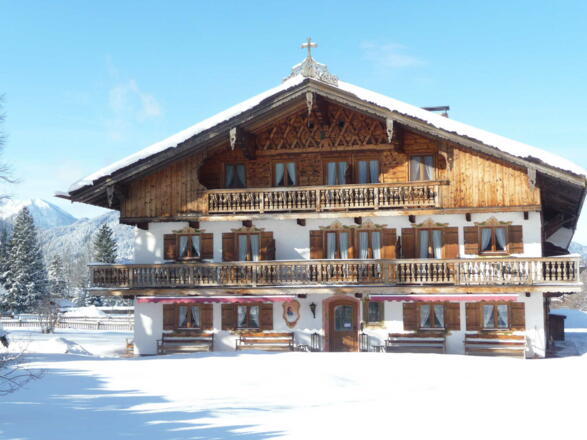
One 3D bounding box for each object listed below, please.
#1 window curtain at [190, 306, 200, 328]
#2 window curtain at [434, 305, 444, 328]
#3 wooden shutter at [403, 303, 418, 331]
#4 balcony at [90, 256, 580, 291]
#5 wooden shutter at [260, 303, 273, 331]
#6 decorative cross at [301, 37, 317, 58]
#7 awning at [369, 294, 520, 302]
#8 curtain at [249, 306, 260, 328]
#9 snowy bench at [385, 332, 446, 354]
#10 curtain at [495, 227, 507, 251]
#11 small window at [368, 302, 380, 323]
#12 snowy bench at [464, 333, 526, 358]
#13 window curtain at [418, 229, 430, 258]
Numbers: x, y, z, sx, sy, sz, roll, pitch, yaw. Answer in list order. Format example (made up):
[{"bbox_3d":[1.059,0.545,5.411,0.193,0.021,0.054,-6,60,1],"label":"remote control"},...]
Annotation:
[{"bbox_3d":[-3.759,3.740,40.314,0.410,0.840,0.080,-2,-6,16],"label":"window curtain"},{"bbox_3d":[5.239,3.463,37.719,0.374,0.858,0.080,-2,-6,16],"label":"window curtain"},{"bbox_3d":[4.135,3.409,37.045,0.543,0.965,0.060,-2,-5,15],"label":"wooden shutter"},{"bbox_3d":[0.931,1.883,36.862,17.654,1.117,0.250,-2,-5,15],"label":"balcony"},{"bbox_3d":[-1.011,3.724,40.191,0.503,0.998,0.060,-2,-4,17],"label":"wooden shutter"},{"bbox_3d":[0.563,-6.124,37.313,0.600,0.760,0.100,-2,-6,16],"label":"decorative cross"},{"bbox_3d":[5.347,2.793,37.280,5.339,0.265,0.400,-2,-6,16],"label":"awning"},{"bbox_3d":[-1.421,3.588,38.786,0.426,0.790,0.100,-2,-5,15],"label":"curtain"},{"bbox_3d":[4.394,4.447,37.245,2.070,0.880,0.600,-2,-6,16],"label":"snowy bench"},{"bbox_3d":[7.219,0.661,36.614,0.394,0.802,0.100,-2,-5,15],"label":"curtain"},{"bbox_3d":[2.890,3.300,37.505,0.435,0.711,0.120,-2,-5,15],"label":"small window"},{"bbox_3d":[7.050,4.423,36.704,2.044,0.892,0.600,-2,-5,16],"label":"snowy bench"},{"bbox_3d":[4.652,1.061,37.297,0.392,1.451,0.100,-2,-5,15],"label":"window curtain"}]

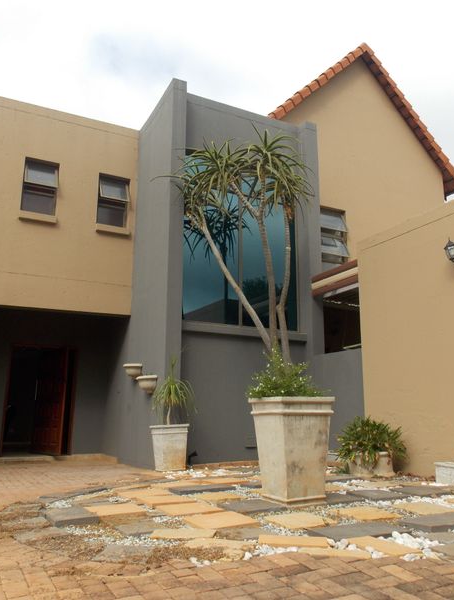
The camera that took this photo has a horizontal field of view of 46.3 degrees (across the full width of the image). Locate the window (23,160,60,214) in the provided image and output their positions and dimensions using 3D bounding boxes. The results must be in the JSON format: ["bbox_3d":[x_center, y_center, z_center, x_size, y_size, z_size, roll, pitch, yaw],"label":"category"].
[{"bbox_3d":[-3.399,-2.056,9.700,0.590,1.028,0.160,6,-14,-26],"label":"window"}]

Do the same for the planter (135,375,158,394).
[{"bbox_3d":[-1.310,1.374,8.591,0.250,0.324,0.400,6,-14,-25],"label":"planter"}]

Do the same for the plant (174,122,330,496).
[{"bbox_3d":[0.278,0.001,5.390,1.344,3.835,1.246,6,-14,-25],"label":"plant"}]

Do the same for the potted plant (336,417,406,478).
[{"bbox_3d":[2.029,2.048,7.536,0.880,0.800,0.880,0,-12,0],"label":"potted plant"}]

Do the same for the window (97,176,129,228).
[{"bbox_3d":[-2.195,-1.904,10.280,0.593,1.026,0.160,6,-14,-26],"label":"window"}]

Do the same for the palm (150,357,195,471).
[{"bbox_3d":[-0.764,1.628,7.634,0.600,1.560,0.600,6,-14,-26],"label":"palm"}]

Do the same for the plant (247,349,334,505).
[{"bbox_3d":[0.613,1.179,5.098,0.612,1.412,0.612,6,-14,-25],"label":"plant"}]

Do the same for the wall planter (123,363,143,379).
[{"bbox_3d":[-1.700,1.278,9.362,0.250,0.270,0.480,6,-13,-26],"label":"wall planter"}]

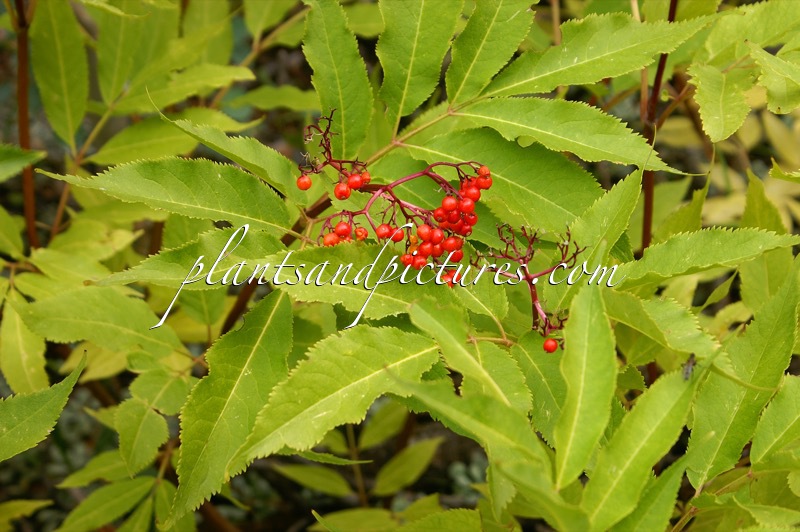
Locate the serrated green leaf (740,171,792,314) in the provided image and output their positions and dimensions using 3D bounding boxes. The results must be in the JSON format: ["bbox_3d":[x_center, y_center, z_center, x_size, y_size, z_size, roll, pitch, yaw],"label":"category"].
[{"bbox_3d":[0.161,-0.010,0.880,0.024,0.010,0.068,-6,70,-3],"label":"serrated green leaf"}]

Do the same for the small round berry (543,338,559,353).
[{"bbox_3d":[0.058,0.031,0.770,0.005,0.005,0.005,0,30,0],"label":"small round berry"}]

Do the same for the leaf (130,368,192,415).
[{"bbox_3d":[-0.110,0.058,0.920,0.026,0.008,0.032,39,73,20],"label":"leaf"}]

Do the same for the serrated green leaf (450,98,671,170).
[{"bbox_3d":[0.065,-0.052,0.800,0.088,0.012,0.027,15,50,0],"label":"serrated green leaf"}]

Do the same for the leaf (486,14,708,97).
[{"bbox_3d":[0.081,-0.086,0.820,0.096,0.013,0.030,-19,54,-12],"label":"leaf"}]

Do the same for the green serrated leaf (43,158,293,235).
[{"bbox_3d":[-0.089,-0.025,0.765,0.099,0.013,0.030,14,49,7],"label":"green serrated leaf"}]

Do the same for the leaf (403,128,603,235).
[{"bbox_3d":[0.046,-0.029,0.780,0.100,0.014,0.034,26,52,5],"label":"leaf"}]

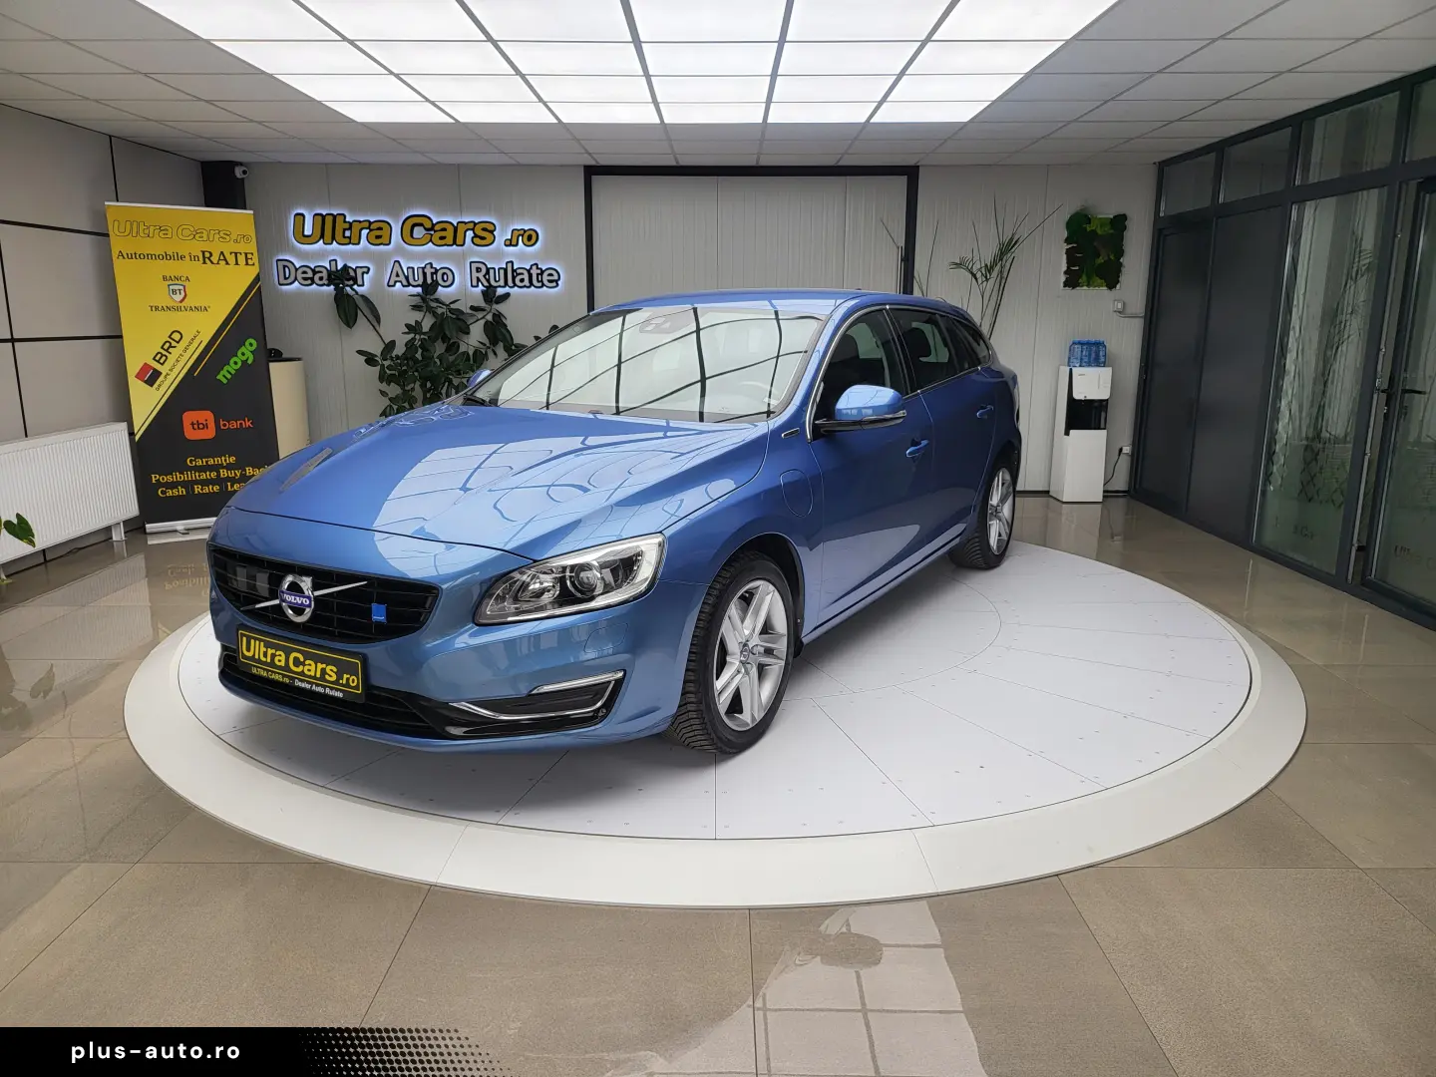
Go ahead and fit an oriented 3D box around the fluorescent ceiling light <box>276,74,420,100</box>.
[{"bbox_3d":[-1.832,-2.280,5.017,0.600,0.050,0.600,0,13,0],"label":"fluorescent ceiling light"}]

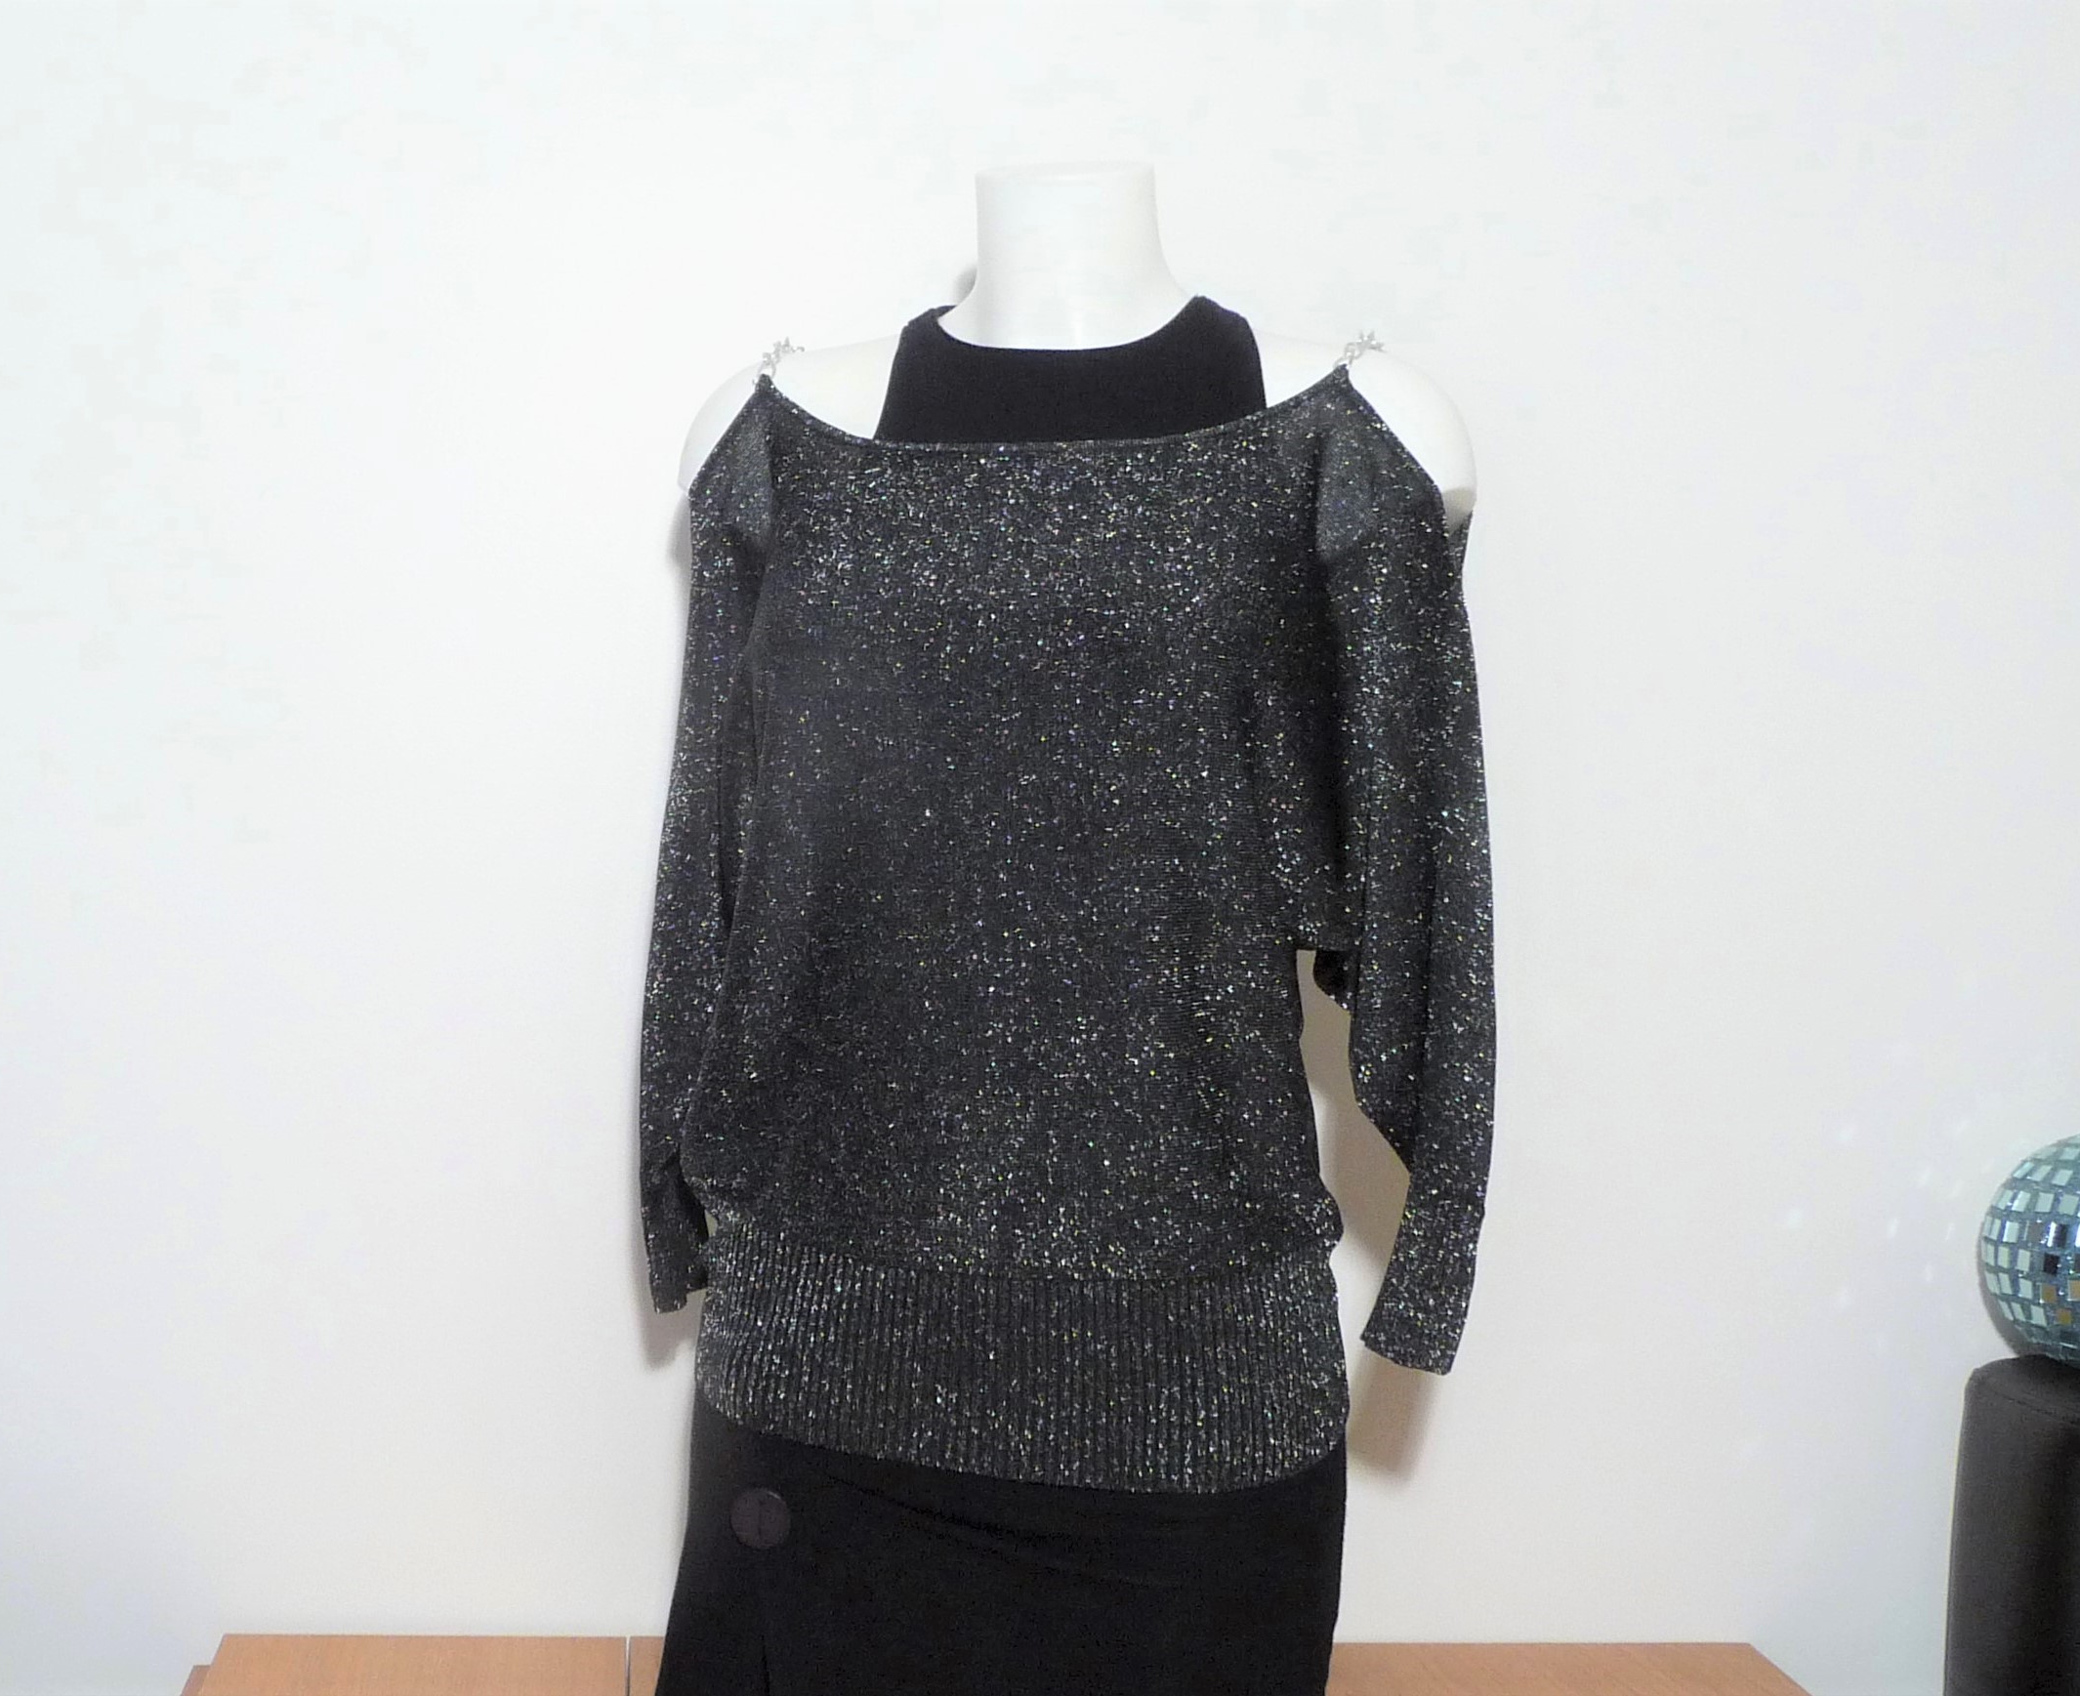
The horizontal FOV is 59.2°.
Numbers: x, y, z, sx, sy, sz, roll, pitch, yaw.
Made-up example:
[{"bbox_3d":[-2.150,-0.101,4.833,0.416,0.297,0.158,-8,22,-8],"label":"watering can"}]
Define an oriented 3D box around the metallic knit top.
[{"bbox_3d":[0.007,0.028,1.030,0.460,0.626,0.250,2,5,10],"label":"metallic knit top"}]

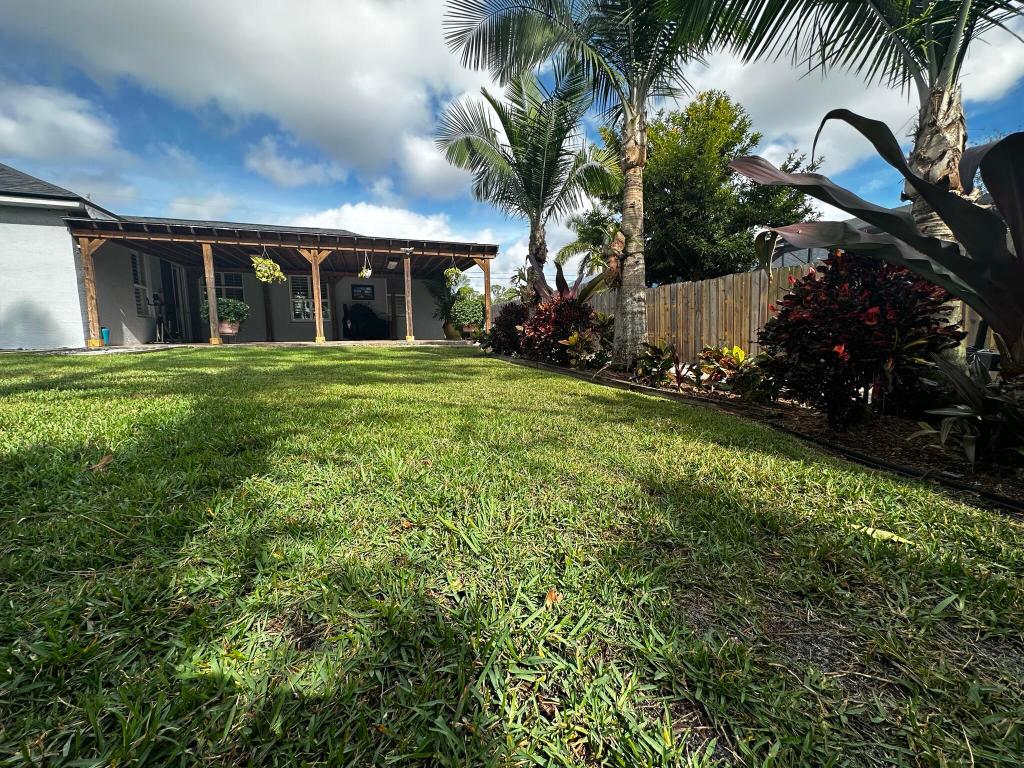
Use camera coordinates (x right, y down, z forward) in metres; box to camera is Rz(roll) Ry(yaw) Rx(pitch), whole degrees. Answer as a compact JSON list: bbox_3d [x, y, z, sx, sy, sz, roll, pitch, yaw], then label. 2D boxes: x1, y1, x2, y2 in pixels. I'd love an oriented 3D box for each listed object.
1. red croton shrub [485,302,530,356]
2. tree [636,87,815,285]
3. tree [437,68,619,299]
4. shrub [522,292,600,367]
[{"bbox_3d":[-0.059,-0.937,7.038,0.820,0.920,0.820,0,8,0],"label":"red croton shrub"},{"bbox_3d":[5.212,-3.994,10.453,4.900,6.200,4.700,0,8,0],"label":"tree"},{"bbox_3d":[0.247,-2.609,6.604,2.700,4.350,2.600,0,8,0],"label":"tree"},{"bbox_3d":[0.682,-0.813,5.945,1.080,0.970,1.000,0,8,0],"label":"shrub"}]

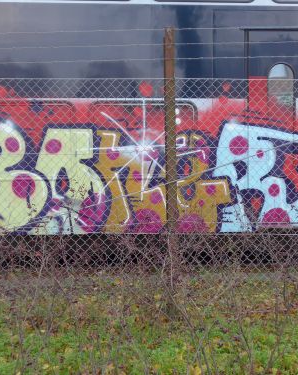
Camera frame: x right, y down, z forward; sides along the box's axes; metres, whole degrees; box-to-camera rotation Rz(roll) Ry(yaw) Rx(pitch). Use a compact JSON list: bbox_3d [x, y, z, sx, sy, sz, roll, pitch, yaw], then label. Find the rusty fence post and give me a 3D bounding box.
[{"bbox_3d":[0.181,-0.217,5.350,0.080,2.180,0.075,-1,3,-5],"label":"rusty fence post"}]

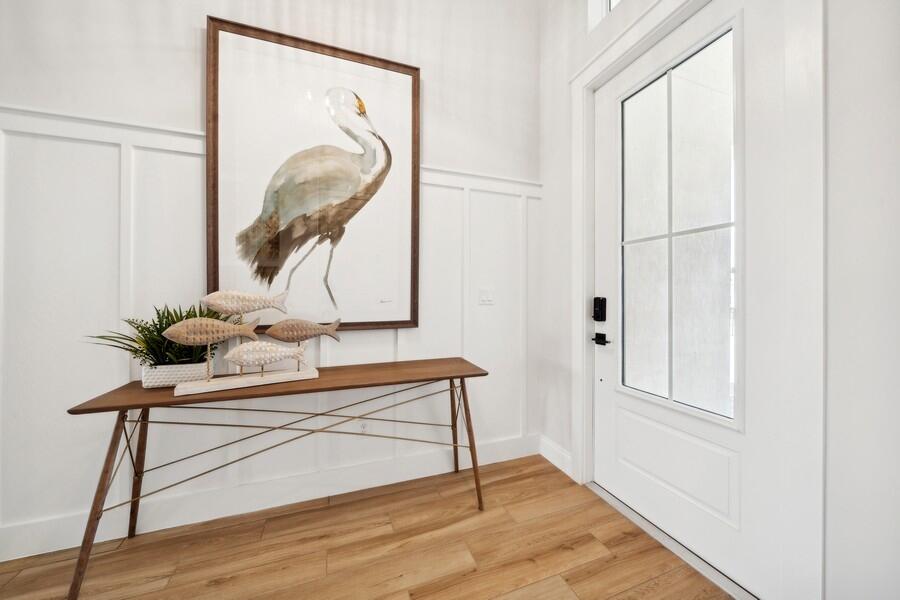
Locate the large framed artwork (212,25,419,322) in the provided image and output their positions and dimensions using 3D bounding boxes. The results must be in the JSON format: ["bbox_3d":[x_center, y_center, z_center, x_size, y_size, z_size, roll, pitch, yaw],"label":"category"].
[{"bbox_3d":[-0.723,-0.637,1.732,1.100,1.635,0.040,0,0,-19],"label":"large framed artwork"}]

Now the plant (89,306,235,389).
[{"bbox_3d":[-1.328,0.214,1.425,0.470,0.370,0.250,0,0,-19],"label":"plant"}]

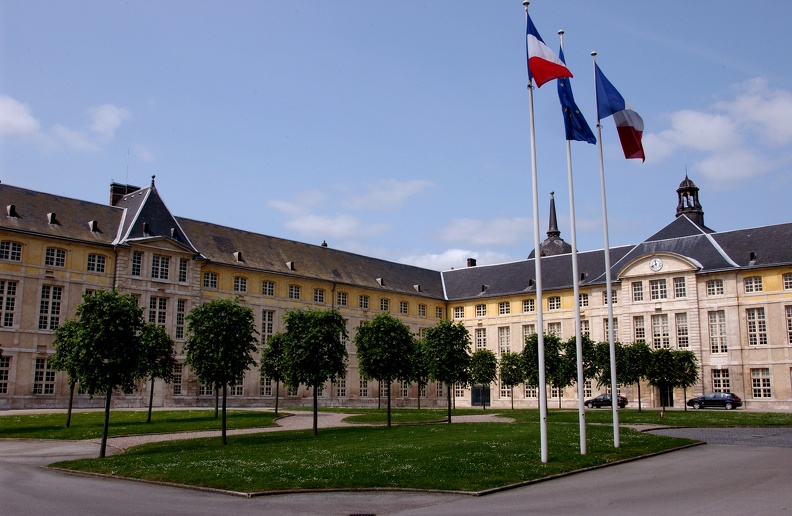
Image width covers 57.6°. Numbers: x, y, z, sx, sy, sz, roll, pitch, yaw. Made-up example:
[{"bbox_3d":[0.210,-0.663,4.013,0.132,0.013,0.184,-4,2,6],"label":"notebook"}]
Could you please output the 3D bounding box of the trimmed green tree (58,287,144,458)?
[{"bbox_3d":[-8.380,3.260,20.600,2.350,4.720,2.350,0,-11,0],"label":"trimmed green tree"}]

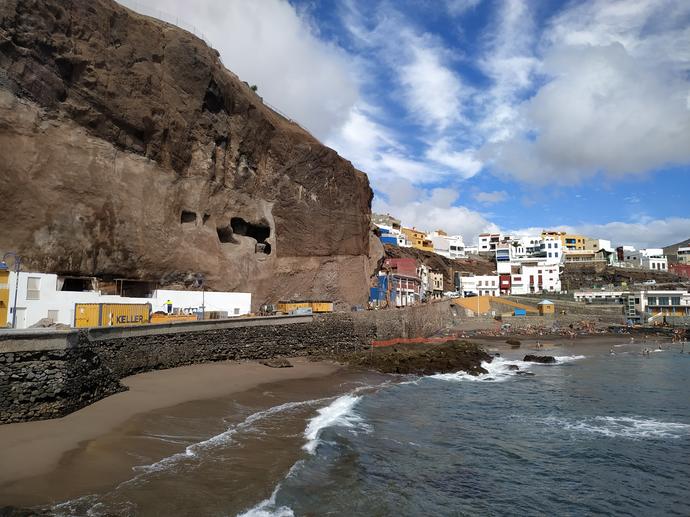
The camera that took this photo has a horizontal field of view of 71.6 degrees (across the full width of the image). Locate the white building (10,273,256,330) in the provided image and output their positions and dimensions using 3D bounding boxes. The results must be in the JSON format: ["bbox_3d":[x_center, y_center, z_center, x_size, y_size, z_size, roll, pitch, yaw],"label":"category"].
[{"bbox_3d":[-28.723,6.376,69.885,7.000,5.705,46.150,-2,-6,19],"label":"white building"}]

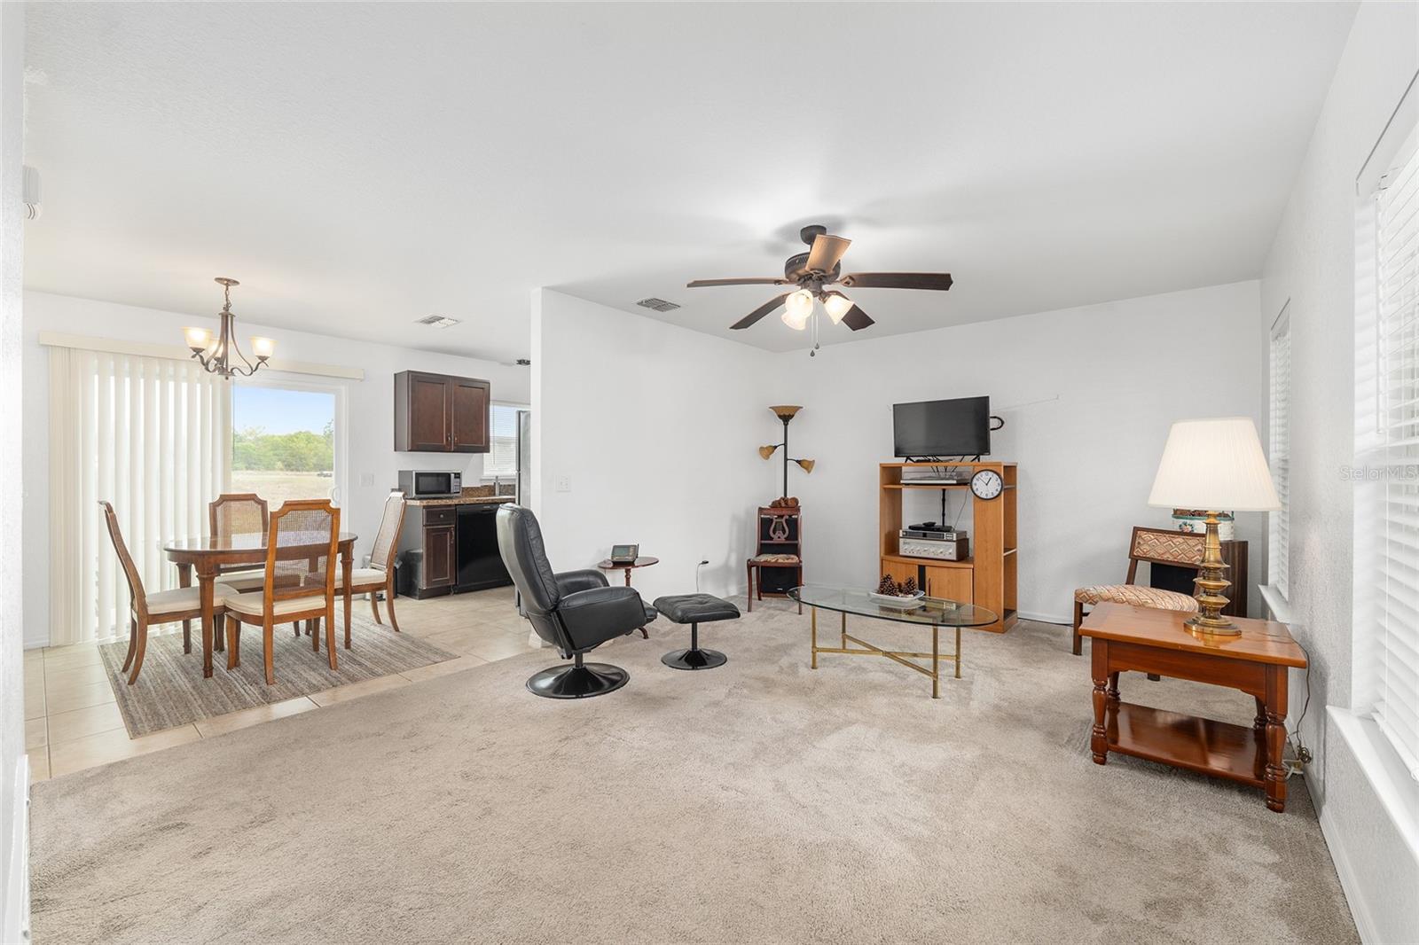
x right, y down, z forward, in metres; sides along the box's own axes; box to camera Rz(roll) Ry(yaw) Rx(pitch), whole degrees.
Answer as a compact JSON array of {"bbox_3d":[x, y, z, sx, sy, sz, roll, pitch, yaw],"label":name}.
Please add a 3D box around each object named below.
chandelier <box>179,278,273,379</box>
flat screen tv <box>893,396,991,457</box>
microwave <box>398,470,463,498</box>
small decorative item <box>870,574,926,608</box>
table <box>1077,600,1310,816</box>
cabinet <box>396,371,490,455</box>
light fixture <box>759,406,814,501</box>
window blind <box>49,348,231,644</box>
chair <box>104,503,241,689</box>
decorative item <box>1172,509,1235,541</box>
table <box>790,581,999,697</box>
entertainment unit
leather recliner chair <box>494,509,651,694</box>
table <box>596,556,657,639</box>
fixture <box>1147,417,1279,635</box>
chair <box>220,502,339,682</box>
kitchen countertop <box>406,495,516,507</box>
[{"bbox_3d":[-3.132,-0.925,3.584,0.490,0.635,0.490,0,1,41],"label":"chandelier"},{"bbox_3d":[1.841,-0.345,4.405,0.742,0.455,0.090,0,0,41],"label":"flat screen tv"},{"bbox_3d":[-2.745,0.126,5.435,0.360,0.265,0.455,0,1,41],"label":"microwave"},{"bbox_3d":[1.150,0.692,3.365,0.280,0.160,0.200,0,0,41],"label":"small decorative item"},{"bbox_3d":[1.953,0.914,2.273,0.635,0.550,0.620,0,1,41],"label":"table"},{"bbox_3d":[-2.620,-0.556,5.434,0.325,0.755,0.770,0,0,41],"label":"cabinet"},{"bbox_3d":[0.759,0.259,5.472,0.540,1.824,0.360,0,0,8],"label":"light fixture"},{"bbox_3d":[-4.204,0.167,4.131,0.090,2.040,0.960,0,1,41],"label":"window blind"},{"bbox_3d":[-3.260,0.684,3.359,0.510,1.030,0.580,0,1,41],"label":"chair"},{"bbox_3d":[3.200,0.322,3.580,0.170,0.220,0.260,0,0,-18],"label":"decorative item"},{"bbox_3d":[1.025,0.974,3.255,1.250,0.415,0.700,0,0,41],"label":"table"},{"bbox_3d":[1.929,0.552,4.492,0.950,1.255,0.425,0,0,41],"label":"entertainment unit"},{"bbox_3d":[-0.763,0.677,3.148,0.840,1.030,0.780,0,0,-28],"label":"leather recliner chair"},{"bbox_3d":[-0.591,0.915,4.020,0.380,0.525,0.500,0,0,41],"label":"table"},{"bbox_3d":[2.055,0.217,2.260,0.395,0.860,0.395,0,0,41],"label":"fixture"},{"bbox_3d":[-2.550,0.678,3.365,0.590,1.035,0.510,0,0,38],"label":"chair"},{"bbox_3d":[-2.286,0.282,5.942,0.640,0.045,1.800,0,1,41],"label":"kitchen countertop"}]

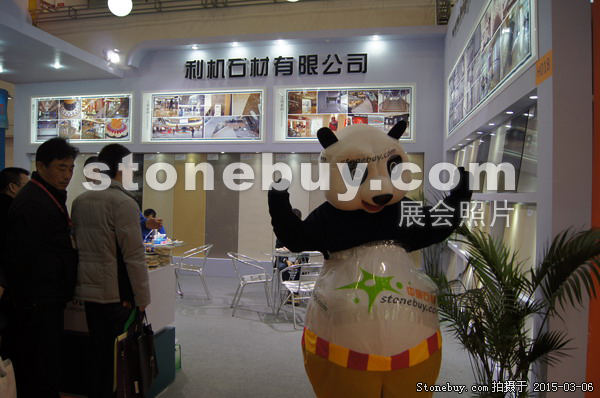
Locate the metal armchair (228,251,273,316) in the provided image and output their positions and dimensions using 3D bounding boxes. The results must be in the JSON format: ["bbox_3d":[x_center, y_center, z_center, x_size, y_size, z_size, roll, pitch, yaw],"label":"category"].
[{"bbox_3d":[-0.623,1.040,5.629,0.580,0.735,0.555,1,0,-10],"label":"metal armchair"}]

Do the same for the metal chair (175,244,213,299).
[{"bbox_3d":[-1.519,1.026,6.395,0.580,0.735,0.555,1,0,-14],"label":"metal chair"}]

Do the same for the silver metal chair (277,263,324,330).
[{"bbox_3d":[0.078,1.051,5.158,0.555,0.735,0.580,1,0,-21],"label":"silver metal chair"}]

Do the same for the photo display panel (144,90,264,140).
[{"bbox_3d":[-1.786,-1.501,8.113,2.370,0.962,0.070,1,0,10],"label":"photo display panel"}]

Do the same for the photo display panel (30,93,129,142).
[{"bbox_3d":[-4.181,-1.523,8.535,2.211,0.929,0.070,1,0,10],"label":"photo display panel"}]

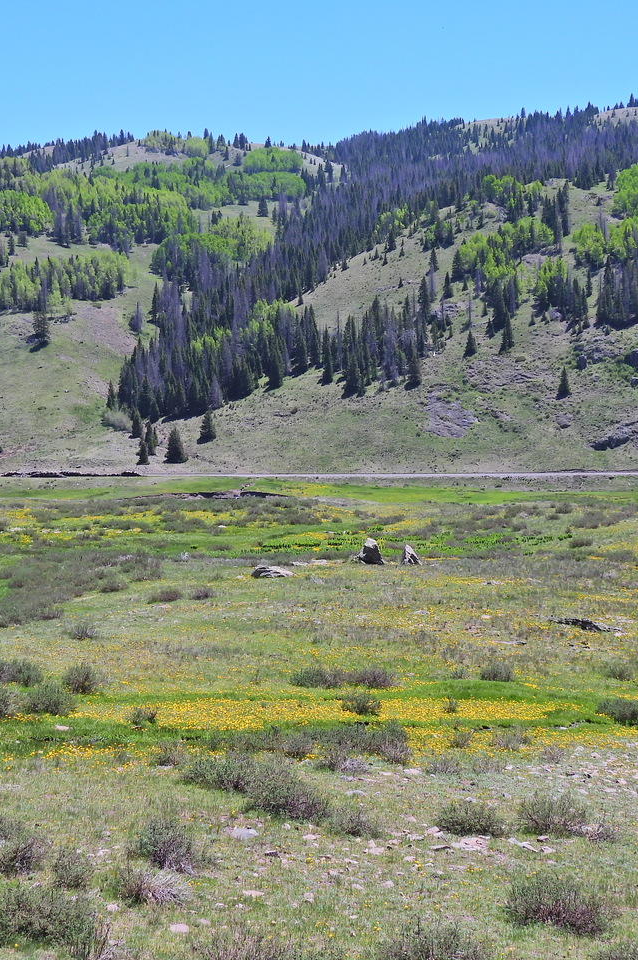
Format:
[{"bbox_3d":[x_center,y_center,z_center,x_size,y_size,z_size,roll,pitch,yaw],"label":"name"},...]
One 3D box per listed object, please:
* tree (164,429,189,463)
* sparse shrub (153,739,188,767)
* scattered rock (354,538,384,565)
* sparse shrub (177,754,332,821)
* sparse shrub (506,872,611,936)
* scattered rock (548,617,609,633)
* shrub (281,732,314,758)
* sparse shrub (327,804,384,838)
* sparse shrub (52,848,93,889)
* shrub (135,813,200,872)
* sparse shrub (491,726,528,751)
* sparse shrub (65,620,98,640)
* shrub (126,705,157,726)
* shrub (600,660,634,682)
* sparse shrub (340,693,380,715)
[{"bbox_3d":[-42.869,-10.307,475.000,7.170,10.157,7.170,0,1,0],"label":"tree"},{"bbox_3d":[-1.732,3.178,18.542,0.394,0.299,0.335,0,1,0],"label":"sparse shrub"},{"bbox_3d":[1.741,2.515,55.931,1.051,0.865,0.788,0,1,0],"label":"scattered rock"},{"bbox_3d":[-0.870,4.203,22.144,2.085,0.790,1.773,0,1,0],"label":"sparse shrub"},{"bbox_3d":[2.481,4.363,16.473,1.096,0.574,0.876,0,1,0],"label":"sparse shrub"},{"bbox_3d":[5.438,3.016,33.189,1.245,0.282,0.685,0,1,0],"label":"scattered rock"},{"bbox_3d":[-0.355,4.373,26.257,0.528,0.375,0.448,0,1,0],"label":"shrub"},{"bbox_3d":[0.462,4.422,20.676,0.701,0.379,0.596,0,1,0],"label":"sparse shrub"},{"bbox_3d":[-2.054,3.238,13.251,0.348,0.305,0.296,0,1,0],"label":"sparse shrub"},{"bbox_3d":[-1.322,3.163,13.875,0.553,0.477,0.470,0,1,0],"label":"shrub"},{"bbox_3d":[2.344,3.181,19.565,0.440,0.270,0.374,0,1,0],"label":"sparse shrub"},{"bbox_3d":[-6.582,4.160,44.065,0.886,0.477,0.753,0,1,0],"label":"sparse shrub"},{"bbox_3d":[-2.381,3.159,21.330,0.427,0.270,0.363,0,1,0],"label":"shrub"},{"bbox_3d":[5.870,3.779,31.375,0.671,0.412,0.590,0,1,0],"label":"shrub"},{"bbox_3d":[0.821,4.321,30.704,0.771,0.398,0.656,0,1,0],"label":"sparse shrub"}]

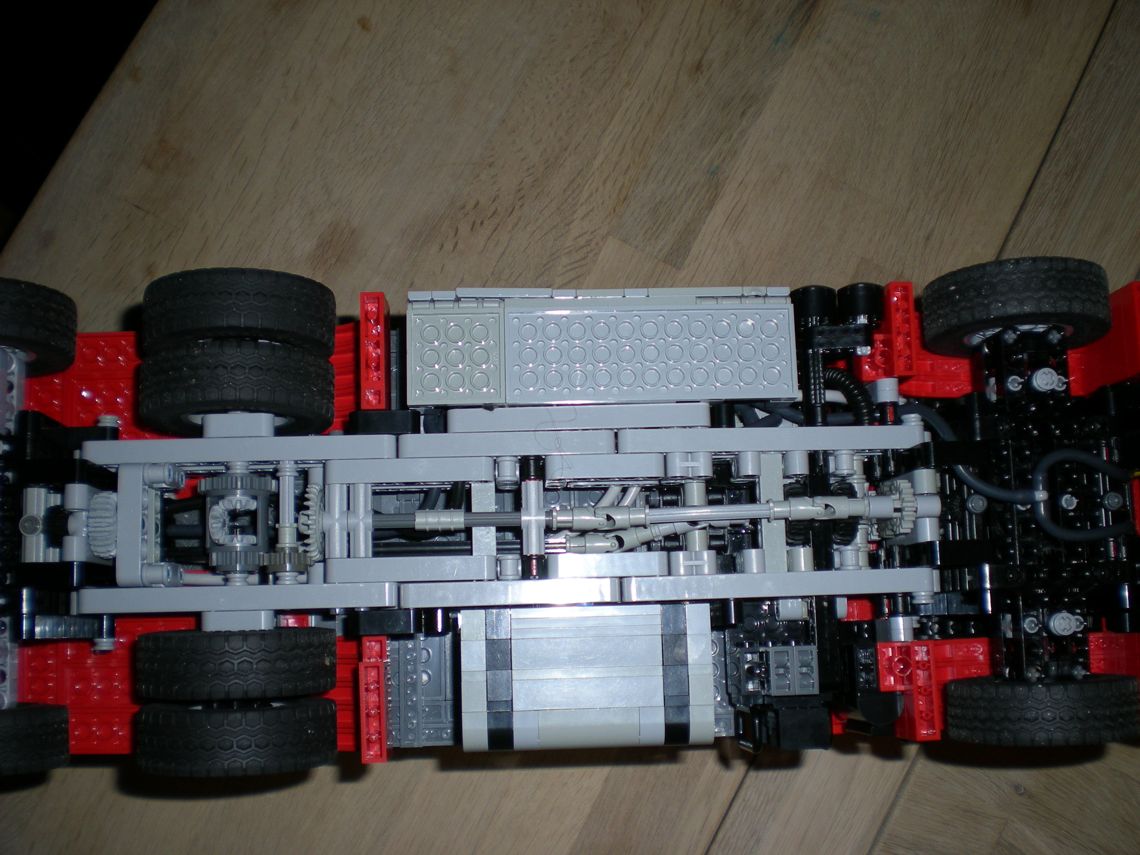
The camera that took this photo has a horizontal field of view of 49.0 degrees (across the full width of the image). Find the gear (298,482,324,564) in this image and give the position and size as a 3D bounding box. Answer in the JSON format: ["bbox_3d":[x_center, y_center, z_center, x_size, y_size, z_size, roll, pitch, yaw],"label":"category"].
[{"bbox_3d":[-0.084,0.031,0.407,0.008,0.025,0.025,-1,81,-3],"label":"gear"}]

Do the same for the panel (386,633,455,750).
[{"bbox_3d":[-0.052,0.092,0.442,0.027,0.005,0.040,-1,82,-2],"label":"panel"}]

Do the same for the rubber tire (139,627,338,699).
[{"bbox_3d":[-0.106,0.075,0.400,0.062,0.062,0.020,-1,81,-3],"label":"rubber tire"}]

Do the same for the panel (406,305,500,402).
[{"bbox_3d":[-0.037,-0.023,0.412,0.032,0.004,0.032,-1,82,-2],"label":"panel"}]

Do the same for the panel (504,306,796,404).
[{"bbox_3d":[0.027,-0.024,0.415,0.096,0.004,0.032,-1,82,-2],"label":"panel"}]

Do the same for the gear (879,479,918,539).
[{"bbox_3d":[0.109,0.027,0.420,0.011,0.019,0.019,-1,82,-2],"label":"gear"}]

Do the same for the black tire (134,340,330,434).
[{"bbox_3d":[-0.110,-0.013,0.416,0.062,0.062,0.020,-1,82,-2],"label":"black tire"}]

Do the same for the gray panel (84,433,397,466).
[{"bbox_3d":[-0.108,0.008,0.409,0.104,0.008,0.008,-1,81,-3],"label":"gray panel"}]

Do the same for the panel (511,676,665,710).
[{"bbox_3d":[0.006,0.085,0.401,0.048,0.008,0.010,-1,82,-2],"label":"panel"}]

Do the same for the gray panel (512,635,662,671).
[{"bbox_3d":[0.005,0.073,0.405,0.048,0.008,0.010,-1,81,-3],"label":"gray panel"}]

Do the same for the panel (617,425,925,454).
[{"bbox_3d":[0.068,0.004,0.417,0.104,0.008,0.008,-1,81,-3],"label":"panel"}]

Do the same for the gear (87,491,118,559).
[{"bbox_3d":[-0.151,0.032,0.408,0.008,0.022,0.022,-1,82,-2],"label":"gear"}]

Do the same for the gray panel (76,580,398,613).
[{"bbox_3d":[-0.107,0.055,0.403,0.104,0.008,0.008,-1,81,-3],"label":"gray panel"}]

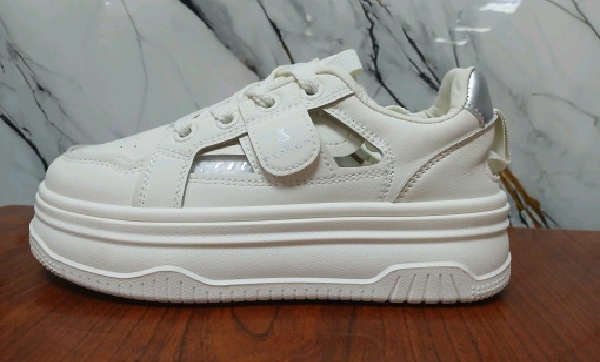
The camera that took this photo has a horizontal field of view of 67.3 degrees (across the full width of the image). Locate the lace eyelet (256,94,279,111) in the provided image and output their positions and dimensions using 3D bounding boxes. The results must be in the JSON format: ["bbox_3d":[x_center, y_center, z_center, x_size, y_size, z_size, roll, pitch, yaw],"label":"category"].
[{"bbox_3d":[-0.017,-0.041,0.233,0.011,0.011,0.004,-17,-35,7],"label":"lace eyelet"}]

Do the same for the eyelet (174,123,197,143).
[{"bbox_3d":[-0.060,-0.026,0.237,0.011,0.011,0.004,-17,-35,7],"label":"eyelet"}]

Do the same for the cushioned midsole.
[{"bbox_3d":[-0.021,0.025,0.259,0.272,0.041,0.098,1,5,3],"label":"cushioned midsole"}]

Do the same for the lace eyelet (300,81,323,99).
[{"bbox_3d":[0.006,-0.046,0.229,0.011,0.011,0.004,-17,-35,7],"label":"lace eyelet"}]

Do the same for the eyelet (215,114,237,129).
[{"bbox_3d":[-0.039,-0.031,0.236,0.011,0.011,0.004,-17,-35,7],"label":"eyelet"}]

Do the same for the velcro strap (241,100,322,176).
[{"bbox_3d":[-0.010,-0.023,0.223,0.033,0.045,0.011,-17,-20,4],"label":"velcro strap"}]

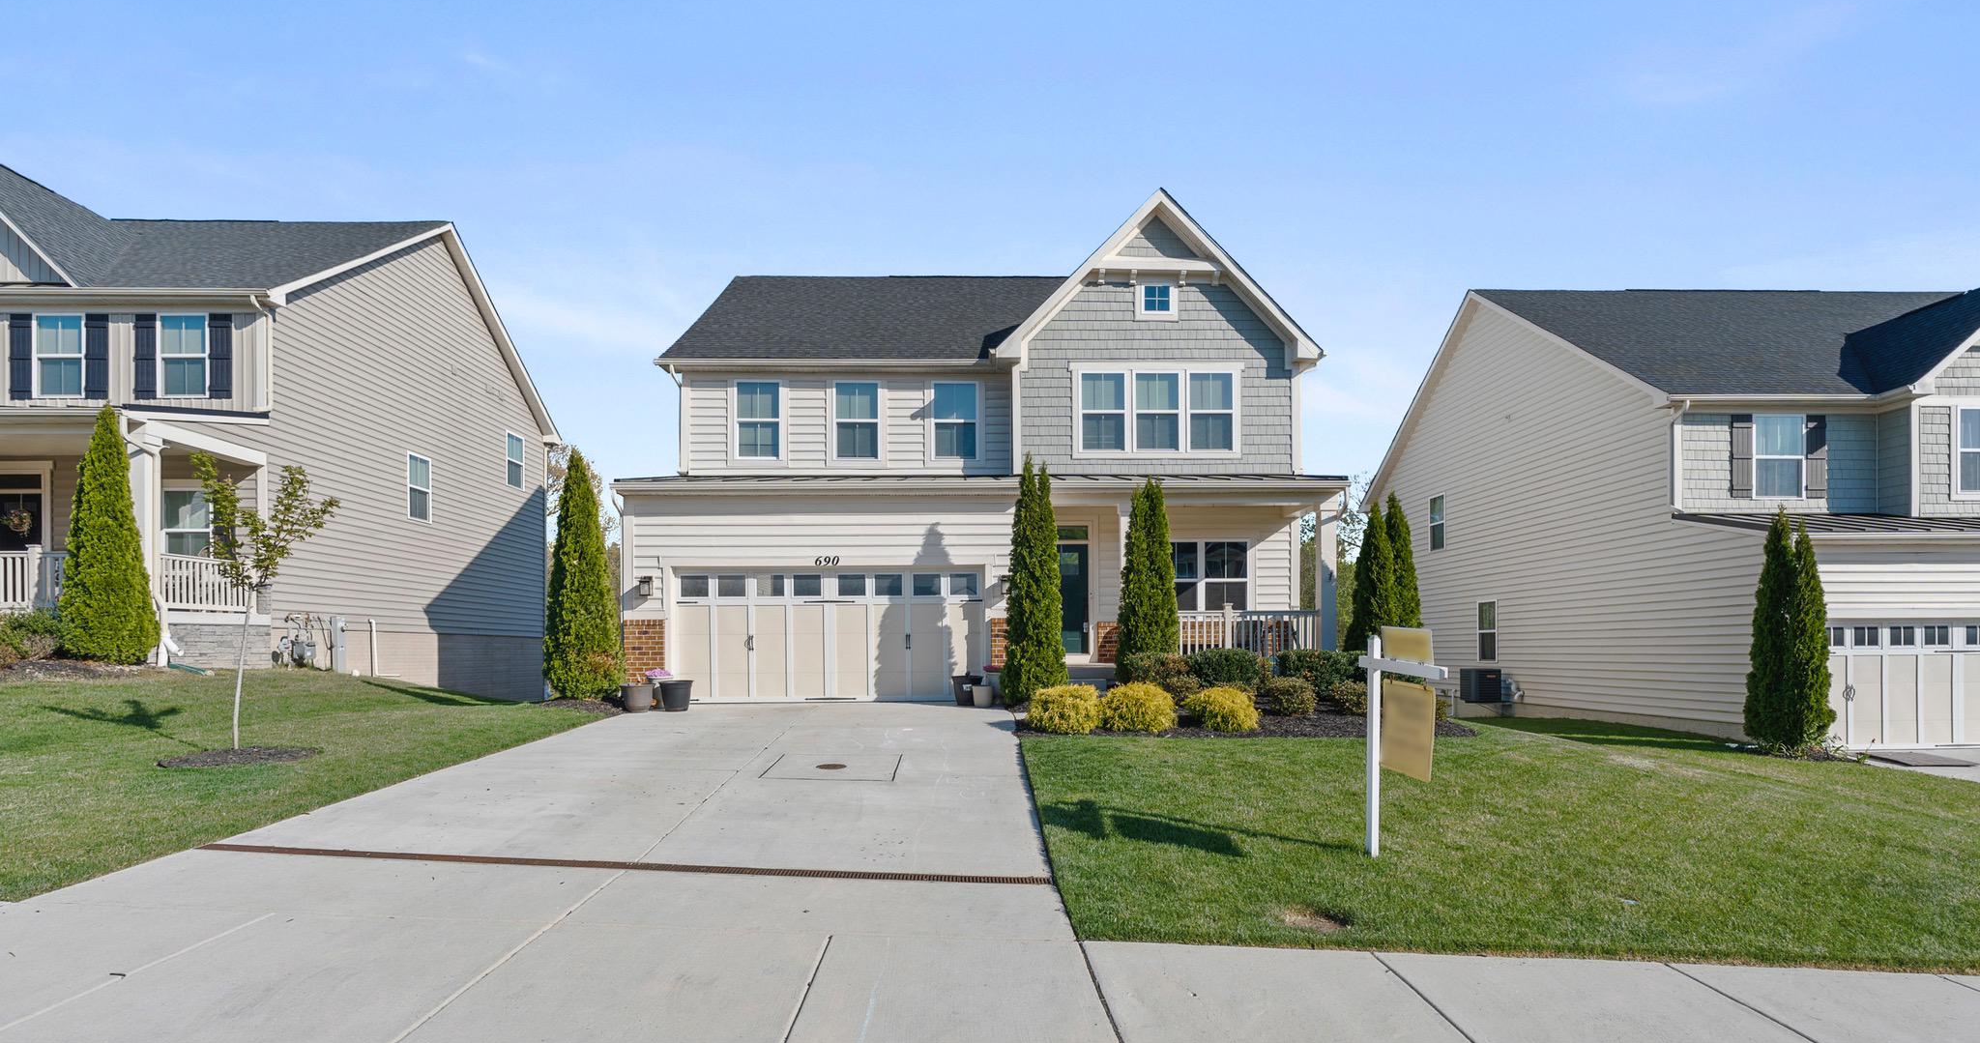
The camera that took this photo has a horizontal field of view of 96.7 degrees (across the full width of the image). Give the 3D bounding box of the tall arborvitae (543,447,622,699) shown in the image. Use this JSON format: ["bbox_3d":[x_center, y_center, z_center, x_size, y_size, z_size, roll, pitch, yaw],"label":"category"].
[{"bbox_3d":[-6.057,0.783,13.100,1.080,3.720,1.050,0,-2,0],"label":"tall arborvitae"}]

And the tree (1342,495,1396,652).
[{"bbox_3d":[5.980,1.189,13.800,0.920,3.100,0.920,0,-4,-1],"label":"tree"}]

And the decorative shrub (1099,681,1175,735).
[{"bbox_3d":[1.931,2.427,11.500,0.990,0.680,0.950,0,-4,-1],"label":"decorative shrub"}]

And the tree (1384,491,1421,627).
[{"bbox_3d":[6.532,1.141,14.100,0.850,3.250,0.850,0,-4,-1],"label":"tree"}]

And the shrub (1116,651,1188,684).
[{"bbox_3d":[2.271,2.098,12.300,0.950,0.620,0.900,0,-4,-1],"label":"shrub"}]

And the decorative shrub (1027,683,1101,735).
[{"bbox_3d":[0.914,2.340,10.950,0.900,0.600,0.880,0,-2,0],"label":"decorative shrub"}]

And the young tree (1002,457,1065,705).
[{"bbox_3d":[0.651,0.880,13.000,0.960,3.660,0.920,0,-2,0],"label":"young tree"}]

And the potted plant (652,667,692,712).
[{"bbox_3d":[-4.733,2.500,13.100,0.550,0.650,0.520,0,-4,-1],"label":"potted plant"}]

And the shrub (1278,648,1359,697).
[{"bbox_3d":[4.838,2.239,12.950,1.220,0.730,1.100,0,-2,0],"label":"shrub"}]

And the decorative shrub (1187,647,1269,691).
[{"bbox_3d":[3.506,2.221,12.950,1.200,0.740,1.100,0,-2,0],"label":"decorative shrub"}]

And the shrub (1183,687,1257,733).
[{"bbox_3d":[2.917,2.382,11.100,0.950,0.580,0.920,0,-2,0],"label":"shrub"}]

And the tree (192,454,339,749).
[{"bbox_3d":[-7.734,0.860,9.400,1.450,3.120,1.350,0,-2,0],"label":"tree"}]

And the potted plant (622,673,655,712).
[{"bbox_3d":[-5.200,2.531,13.000,0.480,0.560,0.480,0,-2,0],"label":"potted plant"}]

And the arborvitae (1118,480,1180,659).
[{"bbox_3d":[2.313,0.930,12.900,0.950,3.150,0.950,0,-4,-1],"label":"arborvitae"}]

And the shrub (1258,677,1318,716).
[{"bbox_3d":[4.112,2.415,12.150,0.810,0.560,0.800,0,-2,0],"label":"shrub"}]

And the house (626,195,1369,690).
[{"bbox_3d":[-0.100,-1.300,18.700,11.700,9.100,10.800,0,-4,-1],"label":"house"}]

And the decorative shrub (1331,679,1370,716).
[{"bbox_3d":[5.030,2.446,12.200,0.620,0.500,0.600,0,-4,-1],"label":"decorative shrub"}]

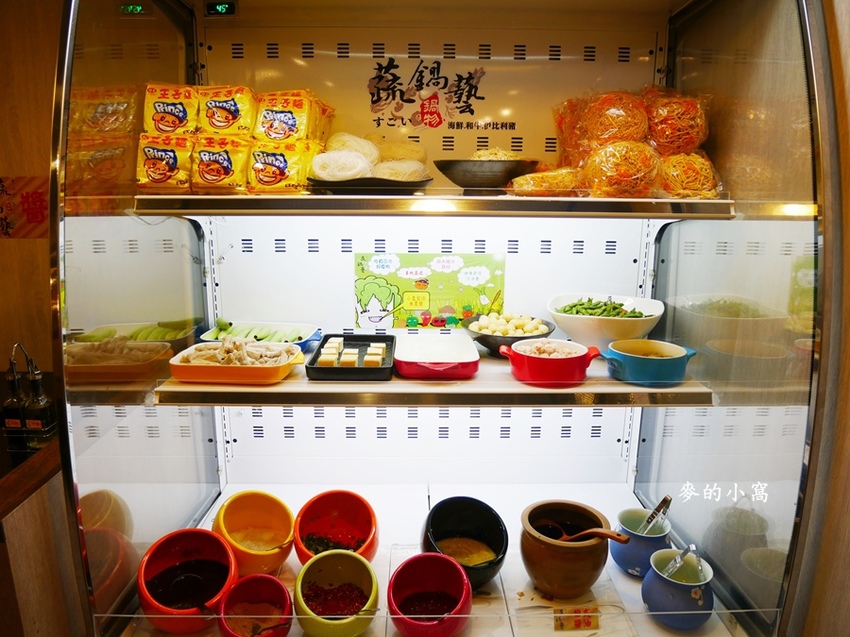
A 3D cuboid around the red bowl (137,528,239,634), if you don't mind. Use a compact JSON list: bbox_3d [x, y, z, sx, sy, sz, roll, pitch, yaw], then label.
[{"bbox_3d":[-0.480,0.537,1.205,0.193,0.154,0.193,-5,14,-21],"label":"red bowl"}]

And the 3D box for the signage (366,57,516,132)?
[{"bbox_3d":[0.044,-0.577,1.512,0.385,0.180,0.010,0,13,-1],"label":"signage"}]

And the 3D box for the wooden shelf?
[{"bbox_3d":[0.012,0.131,1.412,1.165,0.038,0.366,0,12,0],"label":"wooden shelf"}]

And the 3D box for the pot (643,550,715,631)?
[{"bbox_3d":[0.498,0.529,1.154,0.137,0.108,0.137,0,12,0],"label":"pot"}]

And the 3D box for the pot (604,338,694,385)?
[{"bbox_3d":[0.514,0.102,1.372,0.228,0.070,0.172,-5,14,-21],"label":"pot"}]

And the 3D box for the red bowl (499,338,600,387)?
[{"bbox_3d":[0.287,0.103,1.356,0.230,0.072,0.174,0,13,-1],"label":"red bowl"}]

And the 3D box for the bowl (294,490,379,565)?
[{"bbox_3d":[-0.203,0.503,1.358,0.194,0.154,0.194,-1,13,-5],"label":"bowl"}]

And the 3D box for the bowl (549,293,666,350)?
[{"bbox_3d":[0.441,0.035,1.435,0.280,0.143,0.255,0,12,0],"label":"bowl"}]

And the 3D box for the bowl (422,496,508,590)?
[{"bbox_3d":[0.091,0.512,1.336,0.196,0.154,0.196,0,13,0],"label":"bowl"}]

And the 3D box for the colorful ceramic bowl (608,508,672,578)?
[{"bbox_3d":[0.480,0.497,1.301,0.136,0.108,0.136,0,12,0],"label":"colorful ceramic bowl"}]

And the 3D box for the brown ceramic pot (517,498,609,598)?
[{"bbox_3d":[0.297,0.492,1.238,0.187,0.145,0.187,0,12,0],"label":"brown ceramic pot"}]

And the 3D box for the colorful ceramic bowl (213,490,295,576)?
[{"bbox_3d":[-0.378,0.475,1.297,0.172,0.152,0.172,0,12,0],"label":"colorful ceramic bowl"}]

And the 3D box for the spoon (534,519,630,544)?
[{"bbox_3d":[0.339,0.476,1.296,0.212,0.058,0.068,-1,10,36],"label":"spoon"}]

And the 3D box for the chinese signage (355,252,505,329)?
[{"bbox_3d":[0.012,-0.072,1.553,0.397,0.201,0.006,0,12,0],"label":"chinese signage"}]

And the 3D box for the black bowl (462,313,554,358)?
[{"bbox_3d":[0.217,0.056,1.545,0.242,0.078,0.242,0,13,0],"label":"black bowl"}]

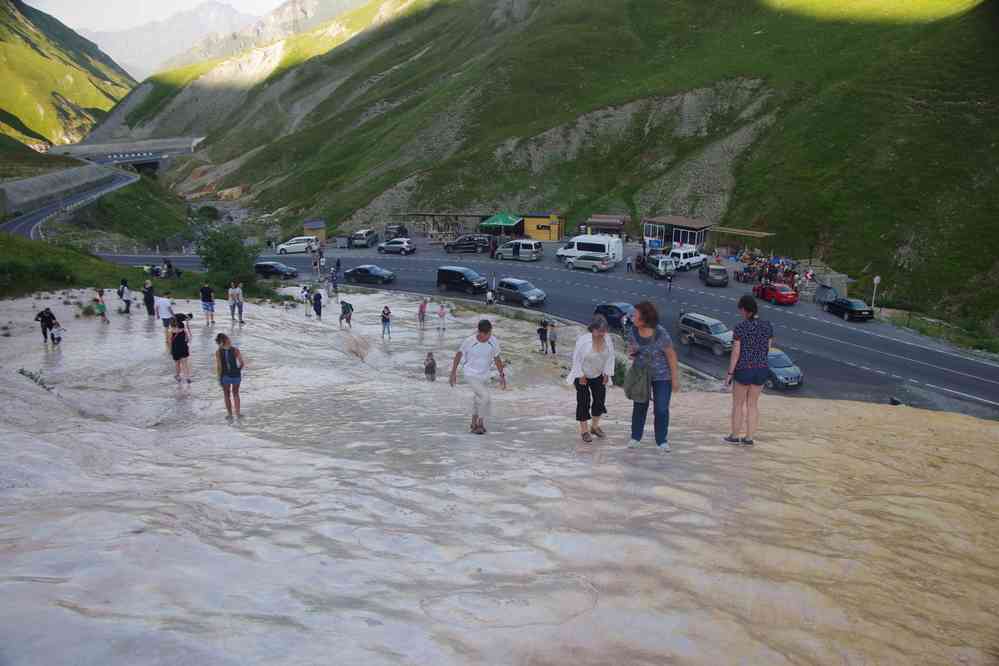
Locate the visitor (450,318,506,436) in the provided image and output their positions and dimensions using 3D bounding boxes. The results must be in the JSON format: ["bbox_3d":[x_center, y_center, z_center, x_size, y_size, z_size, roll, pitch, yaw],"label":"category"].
[{"bbox_3d":[-0.294,0.630,10.486,0.720,1.660,0.450,-1,13,-6],"label":"visitor"}]

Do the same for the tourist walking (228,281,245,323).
[{"bbox_3d":[-10.454,-1.239,29.836,0.520,1.680,0.380,-2,13,-8],"label":"tourist walking"}]

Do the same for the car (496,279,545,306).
[{"bbox_3d":[1.859,-3.368,64.729,4.450,1.670,1.800,16,25,39],"label":"car"}]

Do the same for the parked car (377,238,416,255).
[{"bbox_3d":[-11.589,-9.761,84.016,4.370,1.630,1.820,4,14,14],"label":"parked car"}]

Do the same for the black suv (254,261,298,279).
[{"bbox_3d":[-20.765,-5.686,67.924,4.500,1.500,1.800,3,14,10],"label":"black suv"}]

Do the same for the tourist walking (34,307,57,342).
[{"bbox_3d":[-16.672,-0.275,27.500,0.660,1.360,0.450,-7,17,-25],"label":"tourist walking"}]

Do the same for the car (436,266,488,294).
[{"bbox_3d":[-3.104,-4.570,64.087,1.910,1.850,4.820,-12,19,-43],"label":"car"}]

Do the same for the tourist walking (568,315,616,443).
[{"bbox_3d":[1.104,0.556,8.945,0.560,1.570,0.420,-3,13,-14],"label":"tourist walking"}]

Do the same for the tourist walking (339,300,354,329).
[{"bbox_3d":[-8.439,-0.990,41.324,0.620,1.520,0.500,-3,13,-15],"label":"tourist walking"}]

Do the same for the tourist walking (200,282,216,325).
[{"bbox_3d":[-11.272,-1.142,29.000,0.520,1.720,0.360,-4,16,-16],"label":"tourist walking"}]

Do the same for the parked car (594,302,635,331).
[{"bbox_3d":[9.722,-1.330,58.882,1.780,1.460,4.500,-16,24,-37],"label":"parked car"}]

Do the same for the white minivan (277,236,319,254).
[{"bbox_3d":[-22.113,-9.623,82.129,4.650,1.700,1.760,5,16,15],"label":"white minivan"}]

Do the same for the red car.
[{"bbox_3d":[23.912,-3.563,64.910,1.780,1.450,4.500,-6,20,-15],"label":"red car"}]

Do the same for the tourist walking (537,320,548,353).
[{"bbox_3d":[2.149,0.214,37.013,0.500,1.650,0.420,9,16,34],"label":"tourist walking"}]

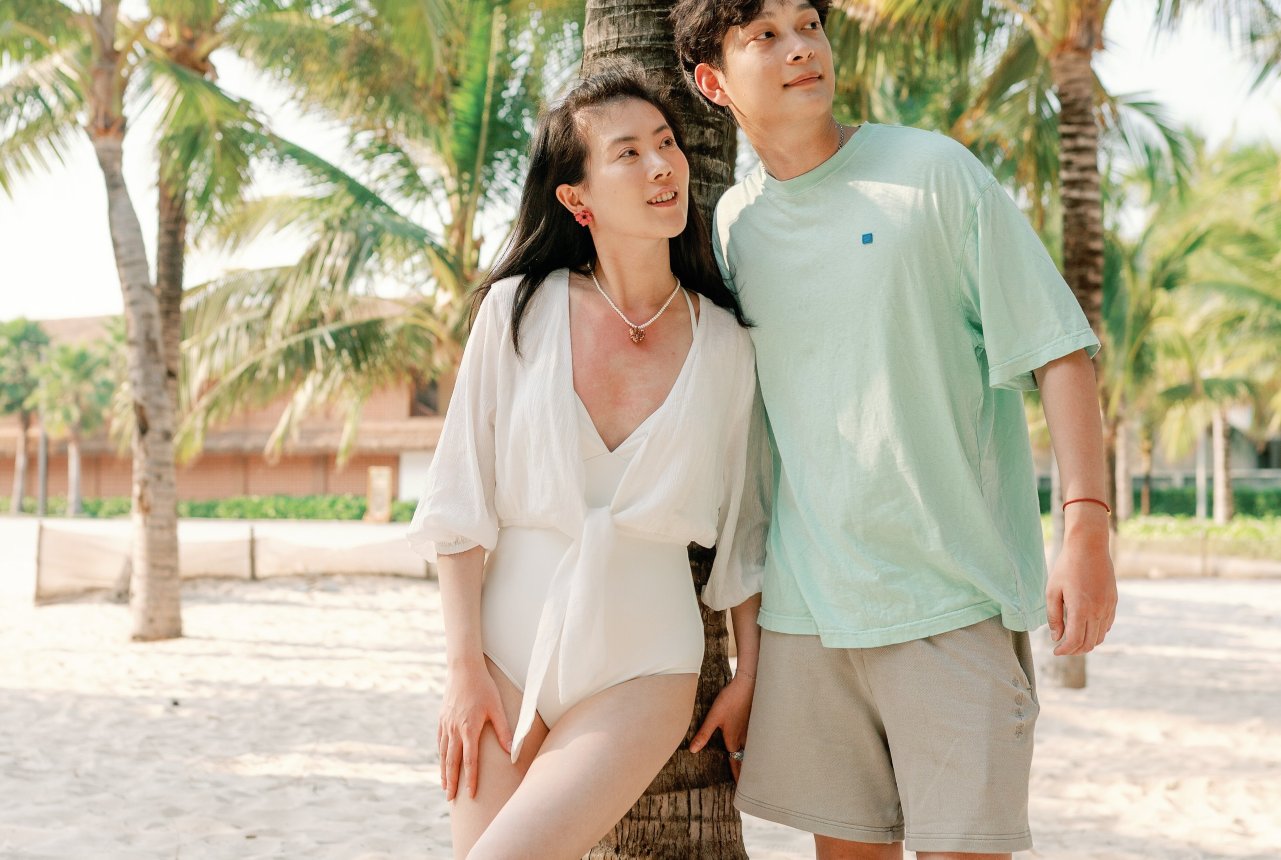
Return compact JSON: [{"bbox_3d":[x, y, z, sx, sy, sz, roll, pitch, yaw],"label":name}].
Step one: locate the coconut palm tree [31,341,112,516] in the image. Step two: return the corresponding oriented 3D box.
[{"bbox_3d":[-12.760,-0.100,42.000,2.100,4.000,2.100,0,-1,0],"label":"coconut palm tree"}]

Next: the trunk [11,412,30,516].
[{"bbox_3d":[-13.960,0.690,42.000,0.420,2.300,0.340,0,-1,0],"label":"trunk"}]

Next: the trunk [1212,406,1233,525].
[{"bbox_3d":[7.800,0.480,25.000,0.280,1.600,0.280,0,-1,0],"label":"trunk"}]

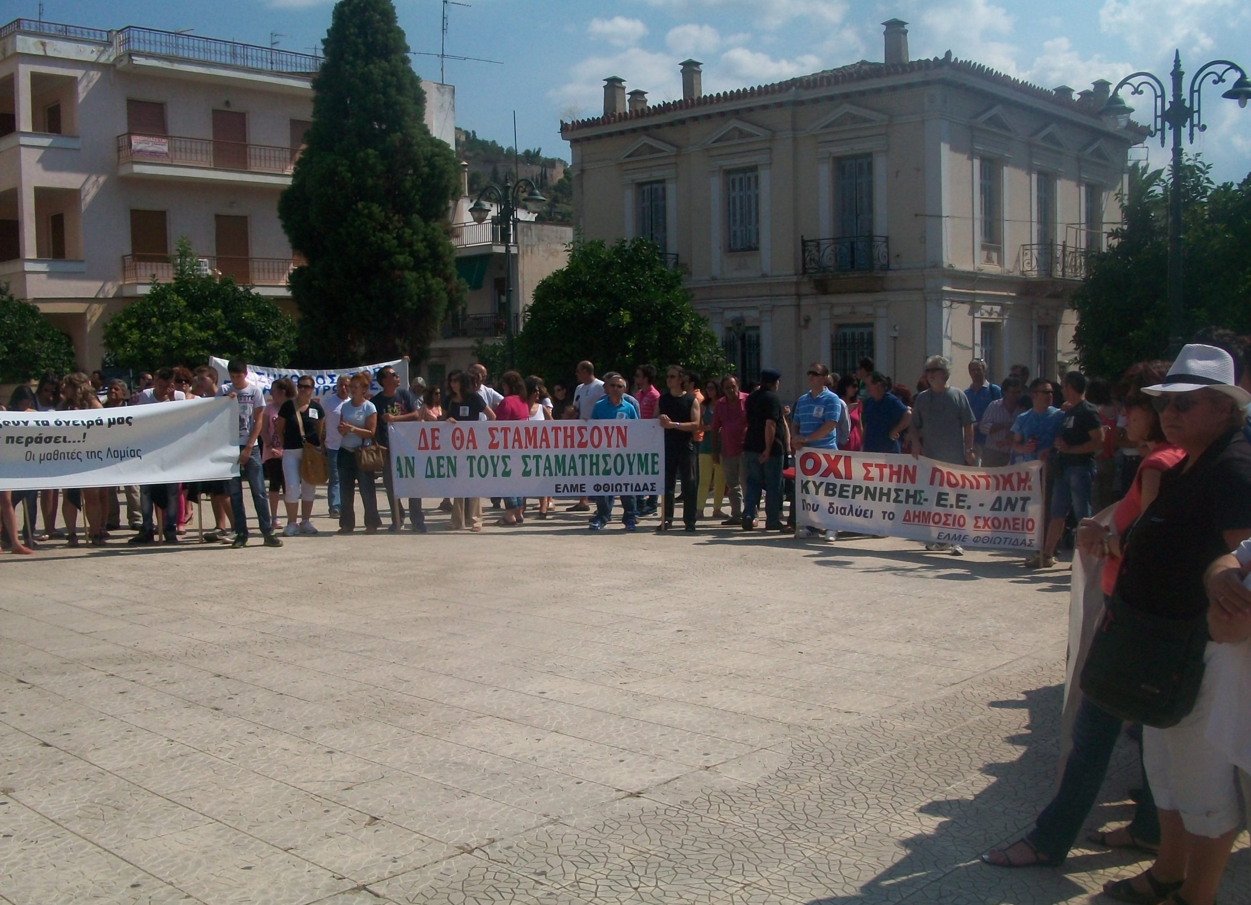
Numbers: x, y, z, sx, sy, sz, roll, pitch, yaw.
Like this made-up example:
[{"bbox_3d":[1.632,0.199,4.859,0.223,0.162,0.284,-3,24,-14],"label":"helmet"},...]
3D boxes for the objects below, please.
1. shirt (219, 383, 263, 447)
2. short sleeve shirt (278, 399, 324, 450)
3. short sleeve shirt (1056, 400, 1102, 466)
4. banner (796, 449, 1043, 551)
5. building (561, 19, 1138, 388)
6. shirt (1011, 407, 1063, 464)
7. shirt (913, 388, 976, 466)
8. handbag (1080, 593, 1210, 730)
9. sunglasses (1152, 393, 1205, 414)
[{"bbox_3d":[-3.653,-0.372,11.700,0.460,0.610,0.270,-2,4,-16],"label":"shirt"},{"bbox_3d":[-3.354,-0.298,12.700,0.470,0.530,0.270,-2,4,-14],"label":"short sleeve shirt"},{"bbox_3d":[3.905,-0.164,10.623,0.290,0.610,0.450,-3,5,-25],"label":"short sleeve shirt"},{"bbox_3d":[2.607,0.397,11.275,0.140,0.790,2.615,-5,6,-44],"label":"banner"},{"bbox_3d":[7.500,-6.931,40.406,14.015,11.660,13.833,3,6,42],"label":"building"},{"bbox_3d":[3.635,-0.080,10.824,0.500,0.640,0.290,0,4,14],"label":"shirt"},{"bbox_3d":[2.900,-0.241,11.200,0.560,0.720,0.310,1,5,24],"label":"shirt"},{"bbox_3d":[1.471,0.586,3.500,0.275,0.325,0.125,20,18,41],"label":"handbag"},{"bbox_3d":[1.650,-0.144,3.599,0.150,0.052,0.145,-3,5,-25],"label":"sunglasses"}]

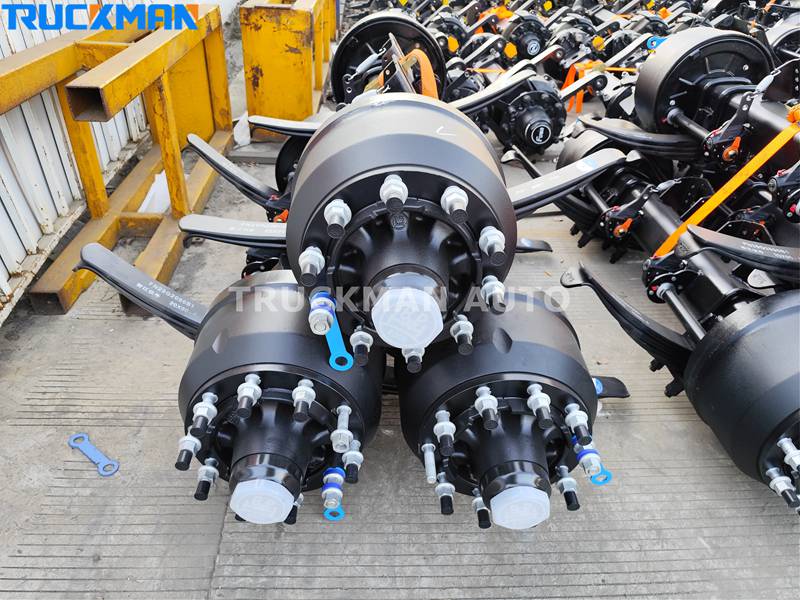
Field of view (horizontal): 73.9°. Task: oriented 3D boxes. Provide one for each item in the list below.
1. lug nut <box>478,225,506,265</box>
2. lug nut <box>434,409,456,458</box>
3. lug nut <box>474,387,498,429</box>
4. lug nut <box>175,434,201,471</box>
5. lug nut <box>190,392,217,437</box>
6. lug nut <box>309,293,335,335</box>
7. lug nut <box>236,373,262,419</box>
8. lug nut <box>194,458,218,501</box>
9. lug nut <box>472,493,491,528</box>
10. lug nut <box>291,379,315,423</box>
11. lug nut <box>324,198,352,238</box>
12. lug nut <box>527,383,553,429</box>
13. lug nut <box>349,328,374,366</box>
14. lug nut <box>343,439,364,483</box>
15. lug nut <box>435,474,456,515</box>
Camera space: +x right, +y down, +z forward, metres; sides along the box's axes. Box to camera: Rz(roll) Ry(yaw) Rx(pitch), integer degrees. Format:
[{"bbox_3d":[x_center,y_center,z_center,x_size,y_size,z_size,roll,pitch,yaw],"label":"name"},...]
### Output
[{"bbox_3d":[0.162,-0.092,0.912,0.046,0.046,0.086,3,34,-4],"label":"lug nut"},{"bbox_3d":[0.091,0.268,1.075,0.045,0.045,0.095,3,33,-3],"label":"lug nut"},{"bbox_3d":[0.172,0.212,1.036,0.046,0.046,0.087,3,33,-4],"label":"lug nut"},{"bbox_3d":[-0.427,0.306,1.065,0.046,0.046,0.068,3,33,-4],"label":"lug nut"},{"bbox_3d":[-0.380,0.222,1.031,0.045,0.045,0.091,2,33,-4],"label":"lug nut"},{"bbox_3d":[-0.143,0.026,0.987,0.046,0.046,0.086,2,34,-3],"label":"lug nut"},{"bbox_3d":[-0.287,0.181,1.010,0.045,0.045,0.094,2,33,-4],"label":"lug nut"},{"bbox_3d":[-0.413,0.384,1.138,0.045,0.045,0.089,2,33,-4],"label":"lug nut"},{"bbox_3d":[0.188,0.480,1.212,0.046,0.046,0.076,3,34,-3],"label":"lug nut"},{"bbox_3d":[-0.185,0.194,1.023,0.046,0.046,0.087,3,33,-4],"label":"lug nut"},{"bbox_3d":[-0.103,-0.135,0.883,0.045,0.045,0.092,2,34,-4],"label":"lug nut"},{"bbox_3d":[0.274,0.206,1.036,0.046,0.046,0.090,3,33,-4],"label":"lug nut"},{"bbox_3d":[-0.073,0.095,1.024,0.046,0.046,0.069,3,34,-4],"label":"lug nut"},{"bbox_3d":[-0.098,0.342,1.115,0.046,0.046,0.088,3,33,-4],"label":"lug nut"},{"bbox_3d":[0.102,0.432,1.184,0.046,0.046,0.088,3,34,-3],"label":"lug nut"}]

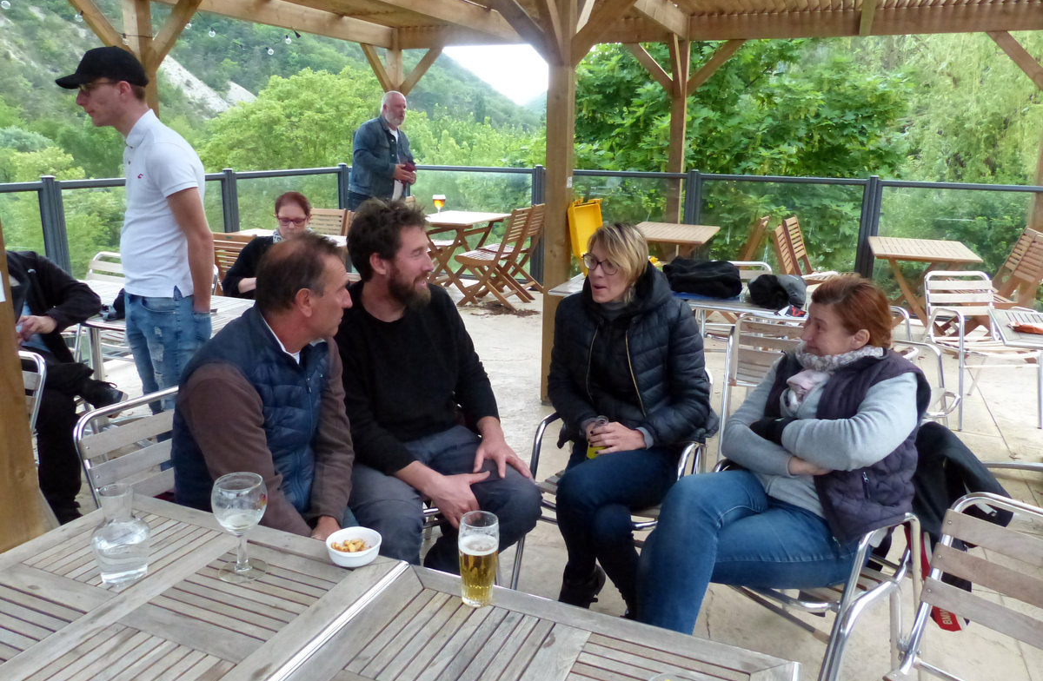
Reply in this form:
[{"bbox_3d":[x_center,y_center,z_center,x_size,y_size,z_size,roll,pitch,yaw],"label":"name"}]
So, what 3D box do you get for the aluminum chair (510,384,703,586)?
[{"bbox_3d":[0.365,0.502,2.735,0.560,0.750,0.590,6,16,21],"label":"aluminum chair"}]

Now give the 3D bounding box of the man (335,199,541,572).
[{"bbox_3d":[-0.306,0.209,2.676,0.620,1.330,0.800,-3,15,-15],"label":"man"}]

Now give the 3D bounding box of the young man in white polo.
[{"bbox_3d":[-1.328,-0.104,2.800,0.500,1.790,0.480,-7,16,-28],"label":"young man in white polo"}]

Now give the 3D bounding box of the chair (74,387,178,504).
[{"bbox_3d":[-0.894,0.562,2.305,0.570,0.745,0.540,10,17,32],"label":"chair"}]

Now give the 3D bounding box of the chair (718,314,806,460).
[{"bbox_3d":[1.315,0.235,3.817,0.550,0.750,0.590,7,16,25],"label":"chair"}]

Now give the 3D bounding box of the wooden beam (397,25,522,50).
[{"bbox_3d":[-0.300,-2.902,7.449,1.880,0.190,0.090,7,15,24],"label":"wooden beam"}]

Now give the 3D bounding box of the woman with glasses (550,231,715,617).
[{"bbox_3d":[0.341,0.275,2.554,0.540,1.280,0.780,6,15,20],"label":"woman with glasses"}]

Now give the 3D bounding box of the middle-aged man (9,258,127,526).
[{"bbox_3d":[-1.895,0.071,3.137,0.680,1.270,0.800,-8,16,-32],"label":"middle-aged man"}]

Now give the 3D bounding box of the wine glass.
[{"bbox_3d":[-0.502,0.333,1.395,0.096,0.175,0.096,7,15,22],"label":"wine glass"}]

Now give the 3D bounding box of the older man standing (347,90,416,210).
[{"bbox_3d":[-1.173,-1.138,6.831,0.420,1.880,0.550,11,18,35],"label":"older man standing"}]

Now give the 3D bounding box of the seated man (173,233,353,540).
[{"bbox_3d":[-0.661,0.366,2.030,0.720,1.270,0.530,8,16,28],"label":"seated man"}]

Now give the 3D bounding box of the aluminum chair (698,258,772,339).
[{"bbox_3d":[1.345,-0.075,5.018,0.550,0.750,0.590,3,15,10],"label":"aluminum chair"}]

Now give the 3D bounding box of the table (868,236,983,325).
[{"bbox_3d":[3.142,-0.370,6.271,0.700,0.740,1.170,6,16,21],"label":"table"}]

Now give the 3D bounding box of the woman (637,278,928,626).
[{"bbox_3d":[0.730,0.426,2.129,0.770,1.210,0.570,-9,17,-32],"label":"woman"}]

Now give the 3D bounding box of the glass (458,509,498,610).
[{"bbox_3d":[-0.075,0.372,1.323,0.067,0.149,0.067,1,14,0],"label":"glass"}]

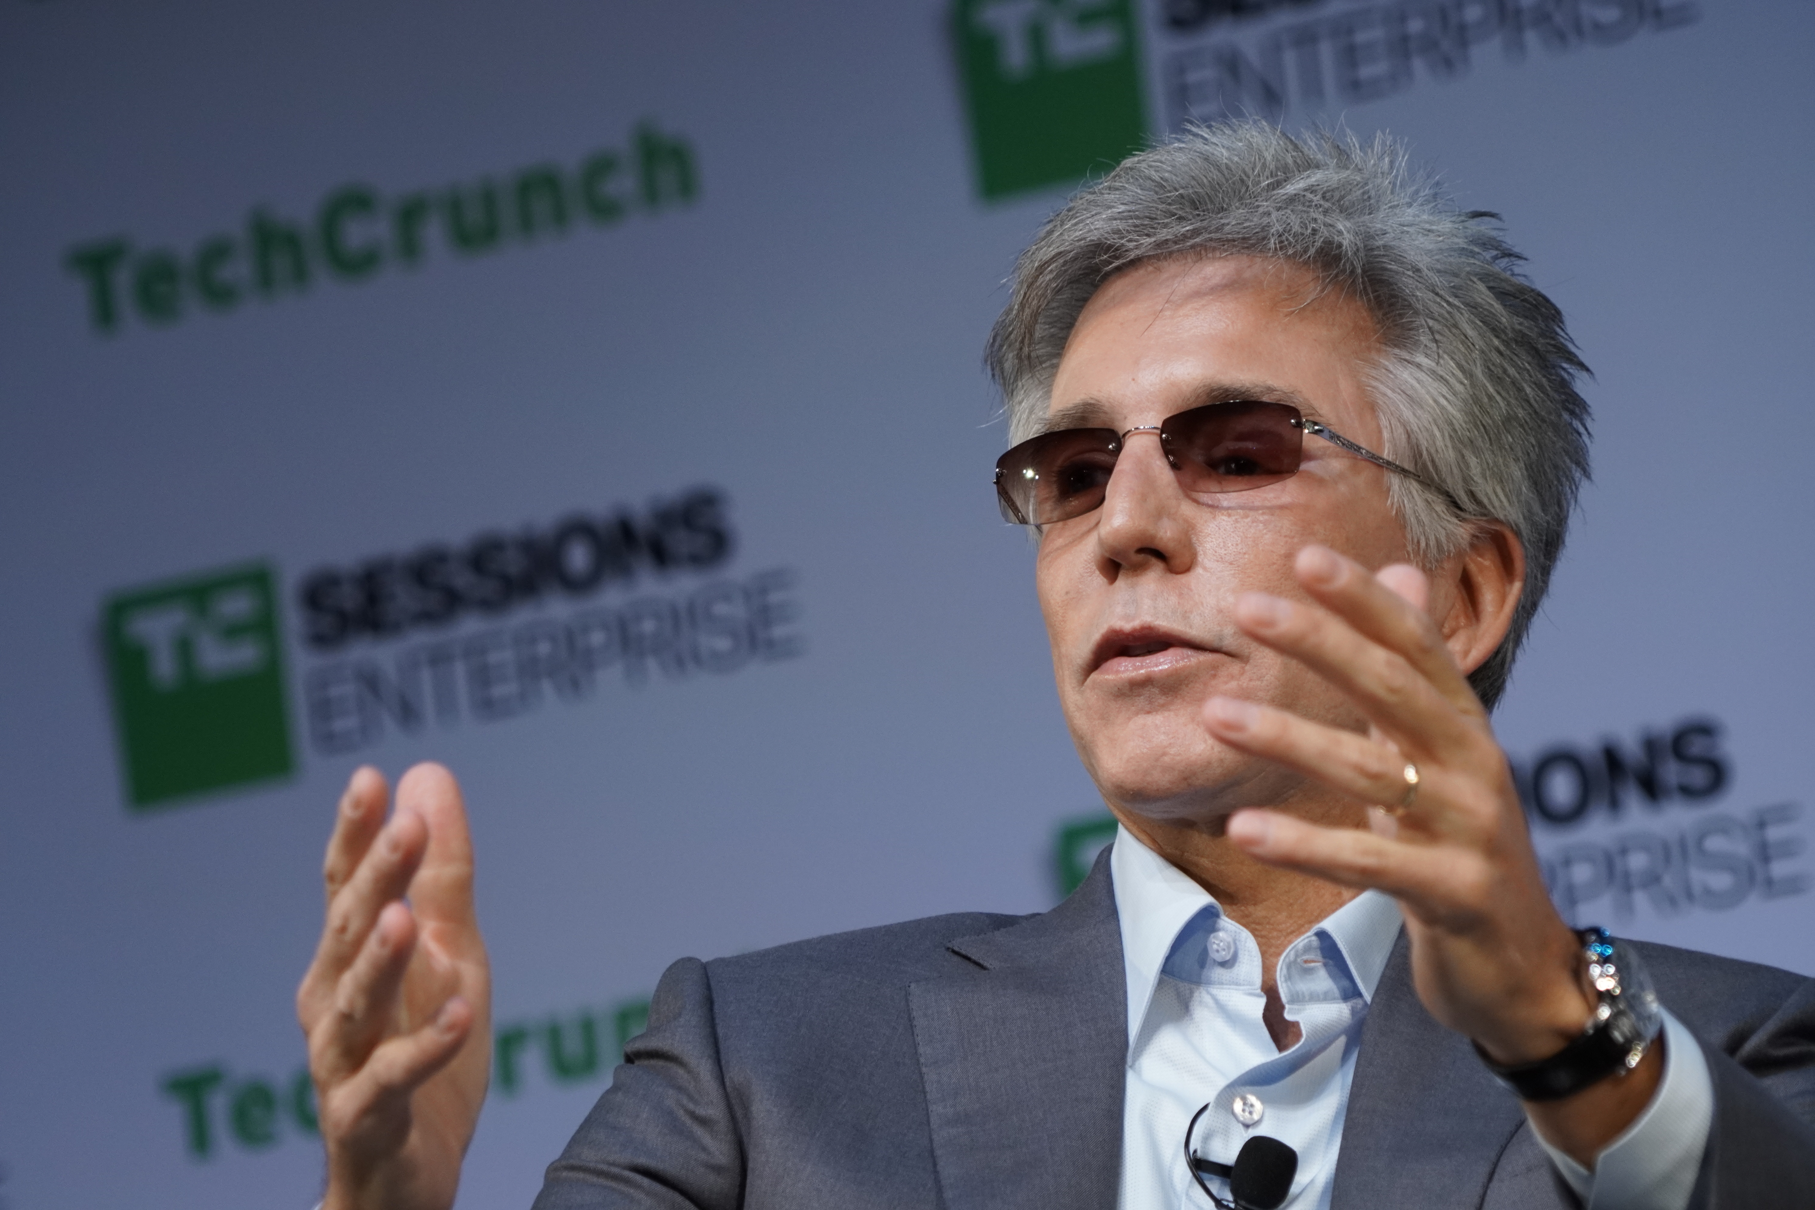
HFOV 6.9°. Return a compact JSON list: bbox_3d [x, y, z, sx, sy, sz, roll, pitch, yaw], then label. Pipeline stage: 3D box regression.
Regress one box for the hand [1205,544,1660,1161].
[{"bbox_3d":[0.183,0.086,5.090,0.095,0.220,0.135,-22,7,30],"label":"hand"}]

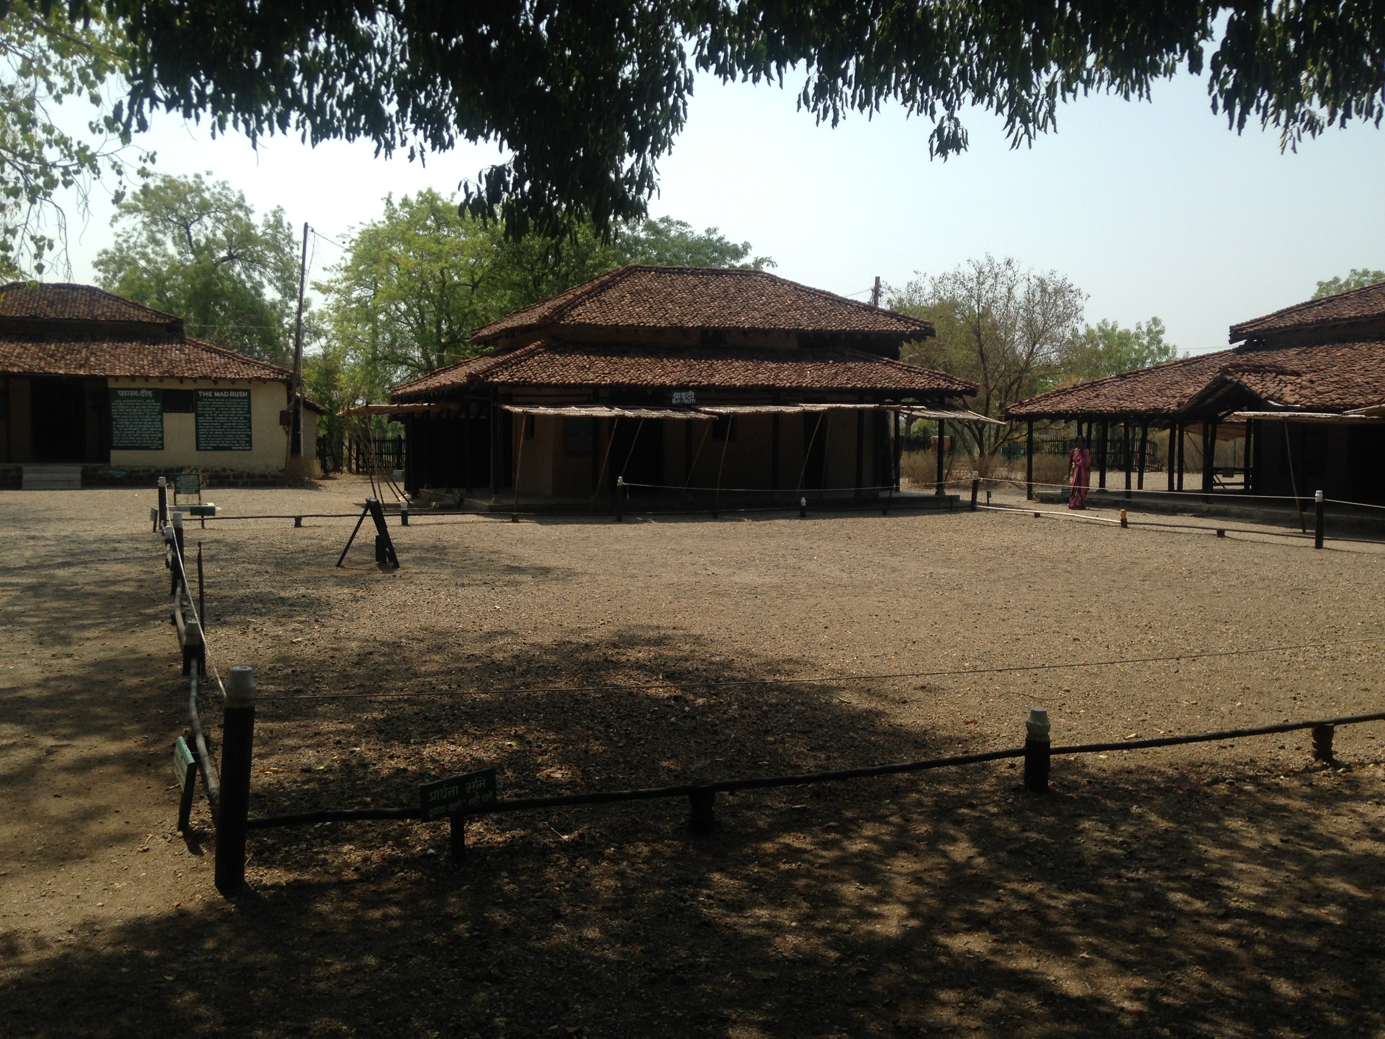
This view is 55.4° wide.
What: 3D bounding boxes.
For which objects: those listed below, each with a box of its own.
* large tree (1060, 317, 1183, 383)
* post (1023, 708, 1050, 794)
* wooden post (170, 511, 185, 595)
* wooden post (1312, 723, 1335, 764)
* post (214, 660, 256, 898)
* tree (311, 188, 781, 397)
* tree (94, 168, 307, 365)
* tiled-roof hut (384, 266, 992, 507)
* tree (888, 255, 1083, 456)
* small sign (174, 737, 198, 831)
[{"bbox_3d":[18.530,-5.415,56.764,5.650,6.560,5.500,0,4,0],"label":"large tree"},{"bbox_3d":[1.532,1.030,5.893,0.105,0.370,0.105,1,4,-22],"label":"post"},{"bbox_3d":[-5.074,0.331,13.018,0.100,0.803,0.100,-1,4,-21],"label":"wooden post"},{"bbox_3d":[3.074,1.091,6.471,0.098,0.176,0.098,-1,4,-21],"label":"wooden post"},{"bbox_3d":[-1.583,0.904,4.609,0.105,0.782,0.105,1,4,-22],"label":"post"},{"bbox_3d":[-5.320,-6.678,47.663,16.360,10.210,12.000,0,4,0],"label":"tree"},{"bbox_3d":[-20.519,-8.151,54.583,8.790,12.190,8.500,0,4,0],"label":"tree"},{"bbox_3d":[-0.704,-3.438,32.601,11.900,5.750,10.300,-1,4,-21],"label":"tiled-roof hut"},{"bbox_3d":[9.611,-4.876,42.770,6.340,7.310,6.000,0,4,0],"label":"tree"},{"bbox_3d":[-2.018,1.092,5.309,0.050,0.320,0.330,13,-3,-30],"label":"small sign"}]

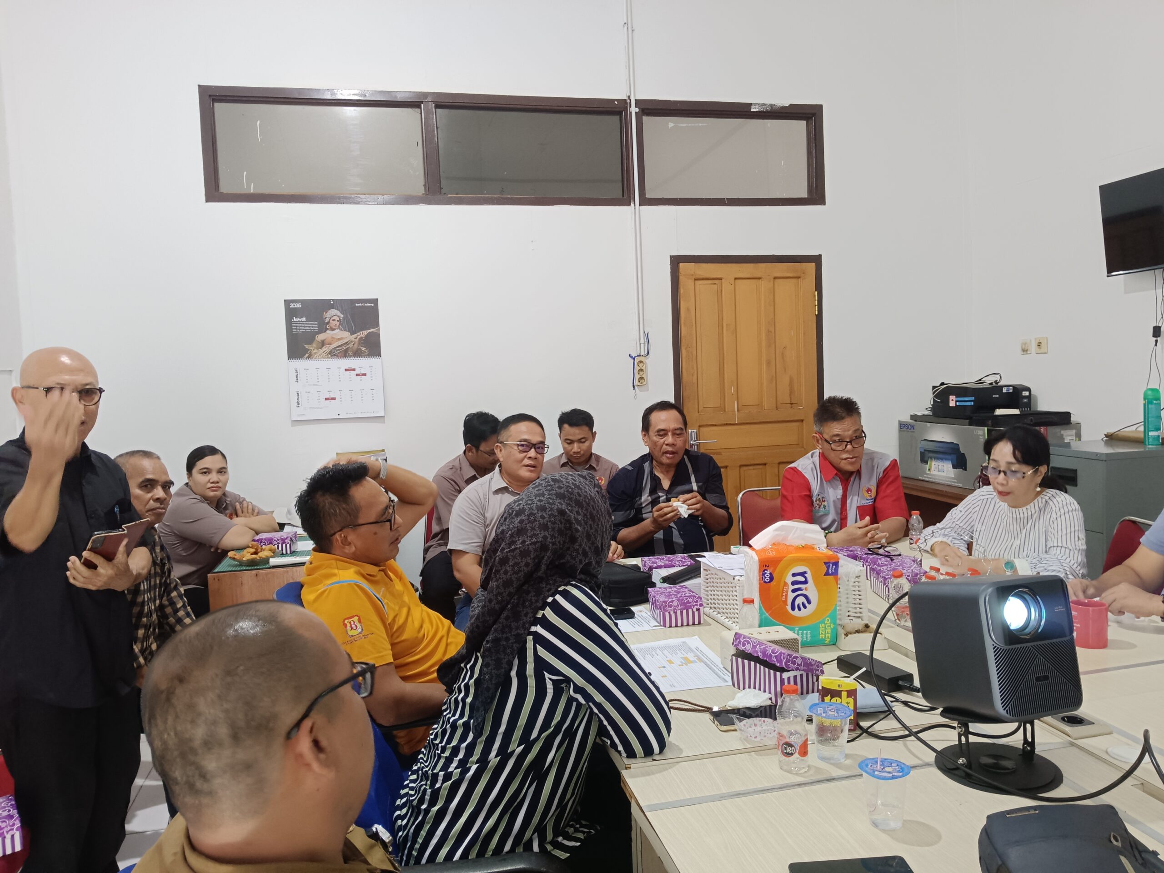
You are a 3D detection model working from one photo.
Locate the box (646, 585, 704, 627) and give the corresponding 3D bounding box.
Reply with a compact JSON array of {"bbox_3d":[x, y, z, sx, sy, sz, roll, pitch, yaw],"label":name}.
[{"bbox_3d":[0.252,0.458,2.266,0.106,0.067,0.147,-3,4,-11],"label":"box"}]

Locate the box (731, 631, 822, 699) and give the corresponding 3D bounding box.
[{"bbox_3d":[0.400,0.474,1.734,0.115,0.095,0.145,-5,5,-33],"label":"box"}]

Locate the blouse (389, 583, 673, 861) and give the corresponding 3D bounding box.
[{"bbox_3d":[-0.060,0.521,1.500,0.480,0.560,0.450,-5,5,-35],"label":"blouse"}]

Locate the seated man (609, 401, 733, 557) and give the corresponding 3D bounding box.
[{"bbox_3d":[0.335,0.519,2.980,0.510,1.260,0.720,-3,4,-3],"label":"seated man"}]

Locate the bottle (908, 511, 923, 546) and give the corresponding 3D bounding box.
[{"bbox_3d":[1.125,0.318,2.832,0.050,0.131,0.050,-3,4,-12],"label":"bottle"}]

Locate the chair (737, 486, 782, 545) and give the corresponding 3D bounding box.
[{"bbox_3d":[0.985,0.687,3.520,0.470,0.890,0.550,-3,4,-13],"label":"chair"}]

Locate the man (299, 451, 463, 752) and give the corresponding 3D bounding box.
[{"bbox_3d":[-0.230,0.669,1.990,0.780,1.220,0.500,-3,4,-6],"label":"man"}]

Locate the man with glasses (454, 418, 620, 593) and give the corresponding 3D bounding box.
[{"bbox_3d":[-0.130,0.569,2.950,0.500,1.280,0.700,-4,4,-27],"label":"man with glasses"}]

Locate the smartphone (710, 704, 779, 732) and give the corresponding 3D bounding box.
[{"bbox_3d":[0.316,0.499,1.496,0.163,0.010,0.077,-3,4,-6],"label":"smartphone"}]

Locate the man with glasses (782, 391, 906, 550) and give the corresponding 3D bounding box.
[{"bbox_3d":[1.010,0.500,3.240,0.500,1.300,0.680,-2,4,3],"label":"man with glasses"}]

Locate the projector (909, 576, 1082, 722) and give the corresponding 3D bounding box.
[{"bbox_3d":[0.667,0.336,1.372,0.160,0.203,0.181,-3,-8,-13],"label":"projector"}]

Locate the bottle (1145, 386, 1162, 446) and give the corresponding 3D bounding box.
[{"bbox_3d":[2.365,-0.082,3.479,0.062,0.235,0.062,-3,4,-12],"label":"bottle"}]

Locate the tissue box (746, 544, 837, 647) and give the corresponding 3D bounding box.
[{"bbox_3d":[0.484,0.365,1.945,0.177,0.207,0.118,-2,4,0],"label":"tissue box"}]

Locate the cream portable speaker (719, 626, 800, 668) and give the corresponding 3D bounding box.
[{"bbox_3d":[0.398,0.479,1.882,0.152,0.073,0.090,-3,4,-10],"label":"cream portable speaker"}]

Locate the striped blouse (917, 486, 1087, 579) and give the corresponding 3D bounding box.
[{"bbox_3d":[1.235,0.389,2.430,0.370,0.490,0.490,-5,5,-34],"label":"striped blouse"}]

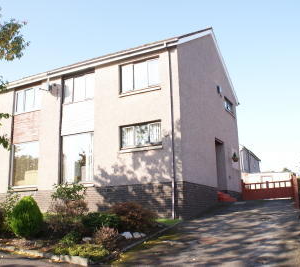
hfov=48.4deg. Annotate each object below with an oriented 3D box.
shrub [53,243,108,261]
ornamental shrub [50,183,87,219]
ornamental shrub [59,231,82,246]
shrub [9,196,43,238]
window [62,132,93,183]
[{"bbox_3d":[-1.530,2.550,7.315,1.380,0.331,0.828,-8,-14,27],"label":"shrub"},{"bbox_3d":[-3.009,2.483,12.482,1.443,1.283,1.299,-8,-14,27],"label":"ornamental shrub"},{"bbox_3d":[-1.923,2.509,7.966,0.510,0.371,0.500,2,-14,-13],"label":"ornamental shrub"},{"bbox_3d":[-3.373,2.276,9.033,0.893,1.104,0.880,4,-14,-20],"label":"shrub"},{"bbox_3d":[-2.930,1.002,13.628,1.773,2.028,0.120,-8,-15,27],"label":"window"}]

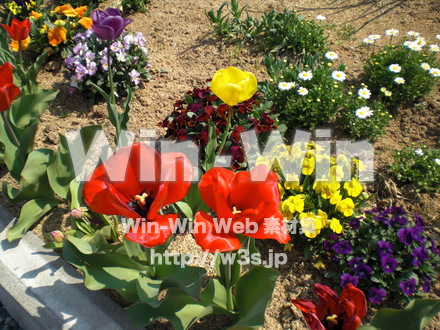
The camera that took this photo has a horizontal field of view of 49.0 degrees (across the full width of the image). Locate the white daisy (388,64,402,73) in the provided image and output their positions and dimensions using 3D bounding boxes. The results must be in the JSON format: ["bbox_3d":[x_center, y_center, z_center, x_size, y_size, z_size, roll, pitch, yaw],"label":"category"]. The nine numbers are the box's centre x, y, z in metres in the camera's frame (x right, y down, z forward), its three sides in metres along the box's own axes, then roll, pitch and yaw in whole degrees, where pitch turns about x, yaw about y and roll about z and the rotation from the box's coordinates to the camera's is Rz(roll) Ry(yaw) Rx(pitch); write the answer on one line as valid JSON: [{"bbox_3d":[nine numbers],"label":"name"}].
[{"bbox_3d":[0.414,-0.228,1.140,0.031,0.011,0.031,16,46,16],"label":"white daisy"}]

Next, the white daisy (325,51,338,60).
[{"bbox_3d":[0.282,-0.275,1.220,0.031,0.011,0.031,0,50,0],"label":"white daisy"}]

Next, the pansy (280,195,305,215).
[{"bbox_3d":[0.132,0.071,0.870,0.038,0.035,0.017,-13,11,-13],"label":"pansy"}]

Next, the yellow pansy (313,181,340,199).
[{"bbox_3d":[0.174,0.040,0.790,0.043,0.029,0.022,0,17,0],"label":"yellow pansy"}]

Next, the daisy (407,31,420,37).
[{"bbox_3d":[0.481,-0.327,1.200,0.033,0.010,0.033,0,49,0],"label":"daisy"}]

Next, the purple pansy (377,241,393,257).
[{"bbox_3d":[0.273,0.139,0.800,0.027,0.029,0.013,0,1,0],"label":"purple pansy"}]

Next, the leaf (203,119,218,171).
[{"bbox_3d":[-0.017,-0.037,0.910,0.029,0.120,0.025,0,42,0],"label":"leaf"}]

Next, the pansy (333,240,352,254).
[{"bbox_3d":[0.203,0.137,0.800,0.032,0.013,0.026,7,59,8],"label":"pansy"}]

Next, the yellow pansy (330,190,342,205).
[{"bbox_3d":[0.215,0.060,0.890,0.026,0.028,0.013,-22,14,-21],"label":"yellow pansy"}]

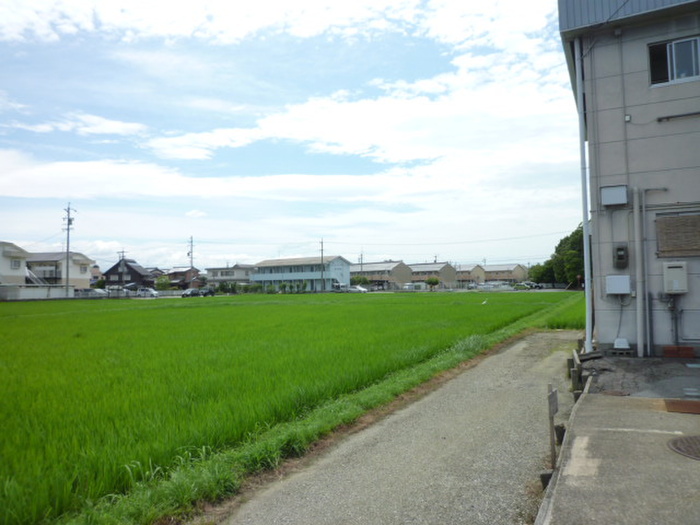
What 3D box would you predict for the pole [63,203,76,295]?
[{"bbox_3d":[-41.062,-1.874,74.000,2.000,13.700,1.000,1,-3,-29],"label":"pole"}]

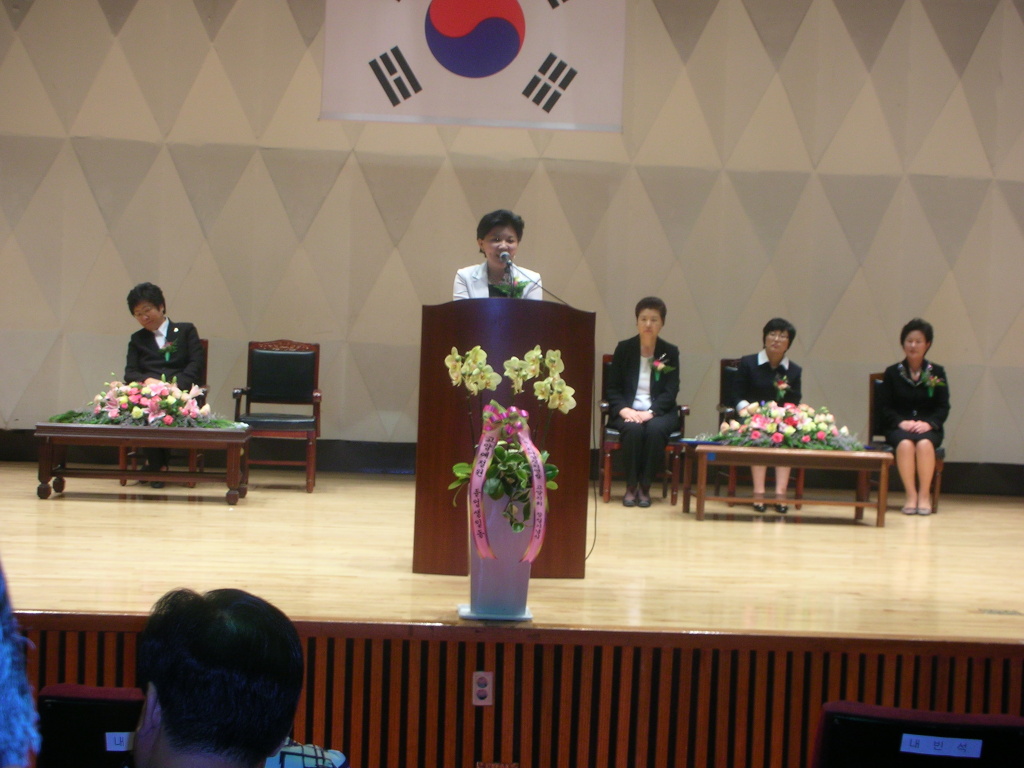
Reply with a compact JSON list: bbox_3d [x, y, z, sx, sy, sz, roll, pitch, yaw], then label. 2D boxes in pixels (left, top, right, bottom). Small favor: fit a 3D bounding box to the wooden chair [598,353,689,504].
[{"bbox_3d":[0.852,0.279,11.870,0.570,0.970,0.610,2,1,-3],"label":"wooden chair"}]

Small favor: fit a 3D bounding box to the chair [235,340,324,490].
[{"bbox_3d":[-1.473,0.196,11.521,0.550,0.935,0.580,2,2,-3],"label":"chair"}]

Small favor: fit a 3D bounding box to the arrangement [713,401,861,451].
[{"bbox_3d":[1.641,0.249,10.870,0.880,0.280,0.440,2,1,-3],"label":"arrangement"}]

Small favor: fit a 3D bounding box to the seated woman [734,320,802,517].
[{"bbox_3d":[1.609,0.183,11.428,0.450,1.190,0.720,2,2,5],"label":"seated woman"}]

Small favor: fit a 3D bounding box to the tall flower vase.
[{"bbox_3d":[-0.057,0.623,6.659,0.265,0.450,0.265,2,2,-5],"label":"tall flower vase"}]

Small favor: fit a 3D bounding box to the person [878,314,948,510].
[{"bbox_3d":[2.554,0.204,11.557,0.460,1.210,0.700,2,2,6],"label":"person"}]

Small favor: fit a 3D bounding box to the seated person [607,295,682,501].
[{"bbox_3d":[0.829,0.104,11.446,0.460,1.290,0.720,2,2,7],"label":"seated person"}]

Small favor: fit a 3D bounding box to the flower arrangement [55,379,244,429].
[{"bbox_3d":[-2.177,0.102,10.720,1.080,0.270,0.460,2,1,-2],"label":"flower arrangement"}]

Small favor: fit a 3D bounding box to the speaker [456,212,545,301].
[{"bbox_3d":[-0.086,0.005,8.420,0.470,1.620,0.340,2,1,-3],"label":"speaker"}]

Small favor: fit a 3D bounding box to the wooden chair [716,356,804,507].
[{"bbox_3d":[1.648,0.306,11.970,0.570,0.970,0.610,2,1,-4],"label":"wooden chair"}]

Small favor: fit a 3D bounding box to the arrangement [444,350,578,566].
[{"bbox_3d":[-0.006,0.256,6.730,0.480,0.790,0.380,2,1,-3],"label":"arrangement"}]

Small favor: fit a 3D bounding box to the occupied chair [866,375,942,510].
[{"bbox_3d":[2.538,0.360,11.682,0.430,0.890,0.540,2,2,0],"label":"occupied chair"}]

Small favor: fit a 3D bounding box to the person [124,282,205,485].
[{"bbox_3d":[-2.212,0.007,11.477,0.470,1.260,0.720,2,2,-1],"label":"person"}]

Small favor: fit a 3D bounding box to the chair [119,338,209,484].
[{"bbox_3d":[-2.208,0.168,11.551,0.550,0.935,0.580,2,2,-2],"label":"chair"}]

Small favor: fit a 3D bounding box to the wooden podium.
[{"bbox_3d":[-0.042,0.227,8.000,0.750,1.200,0.520,2,1,-3],"label":"wooden podium"}]

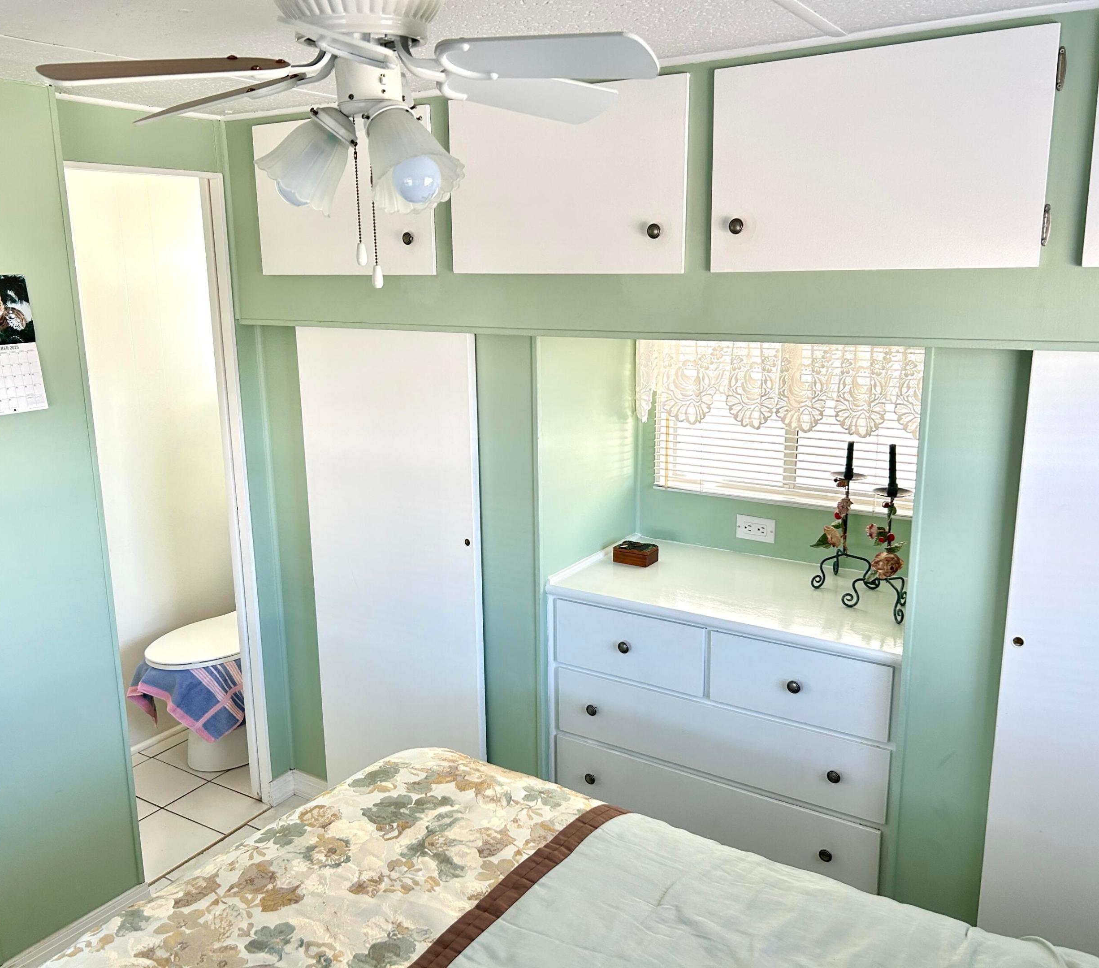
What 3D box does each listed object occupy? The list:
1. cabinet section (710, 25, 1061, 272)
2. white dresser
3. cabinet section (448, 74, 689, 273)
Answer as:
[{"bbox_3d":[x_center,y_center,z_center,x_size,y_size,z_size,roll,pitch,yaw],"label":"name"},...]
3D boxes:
[{"bbox_3d":[0.698,-0.642,1.979,0.617,0.397,0.380,7,15,32],"label":"cabinet section"},{"bbox_3d":[0.518,0.715,2.610,0.915,0.925,0.545,7,15,33],"label":"white dresser"},{"bbox_3d":[0.127,-0.712,2.333,0.616,0.399,0.380,7,15,32],"label":"cabinet section"}]

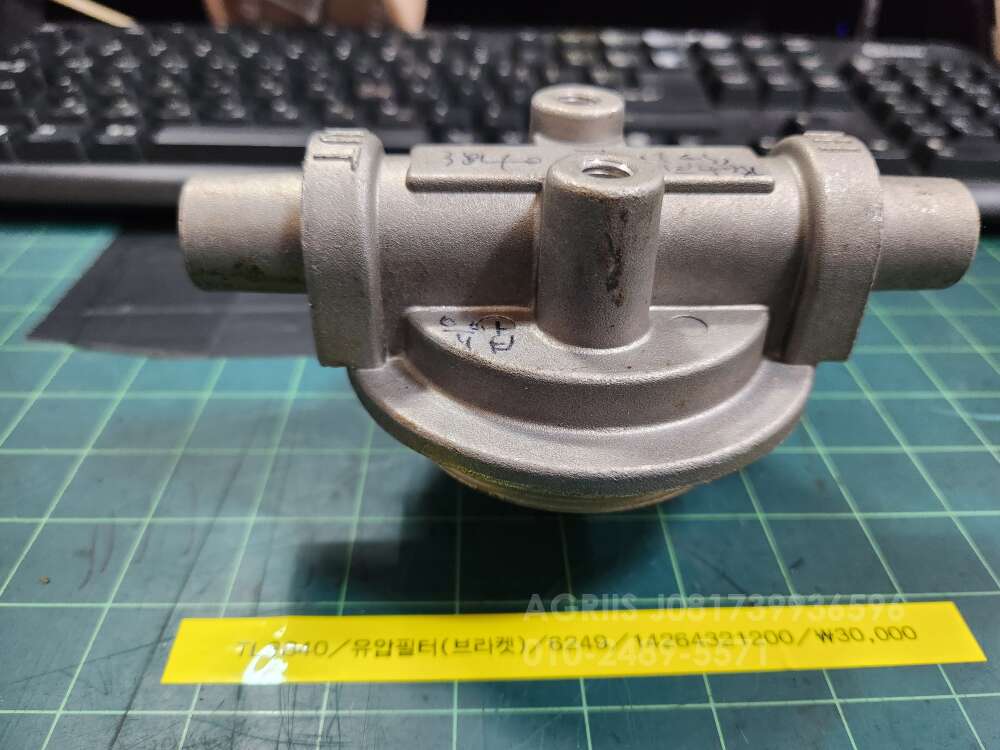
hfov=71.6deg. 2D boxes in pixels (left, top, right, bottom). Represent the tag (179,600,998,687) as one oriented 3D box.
[{"bbox_3d":[0.014,0.045,0.118,0.137,0.001,0.012,0,37,-3],"label":"tag"}]

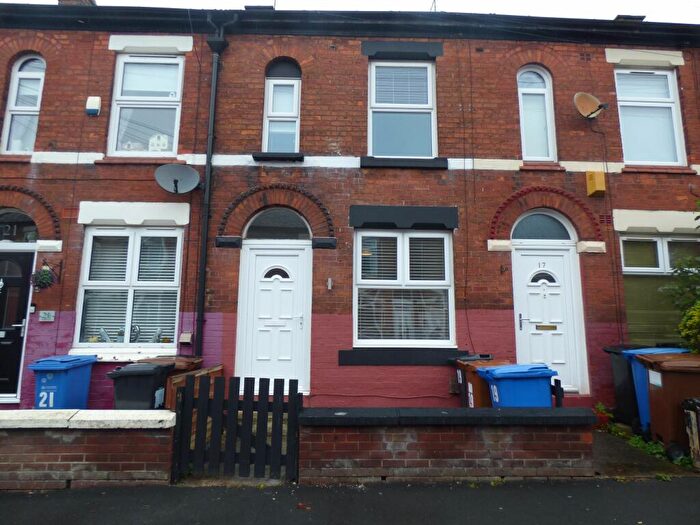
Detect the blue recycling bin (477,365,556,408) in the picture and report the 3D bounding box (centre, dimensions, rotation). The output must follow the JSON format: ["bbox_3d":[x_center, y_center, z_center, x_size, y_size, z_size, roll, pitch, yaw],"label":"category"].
[{"bbox_3d":[1.932,1.724,4.690,0.730,1.070,0.580,1,-9,-2],"label":"blue recycling bin"}]

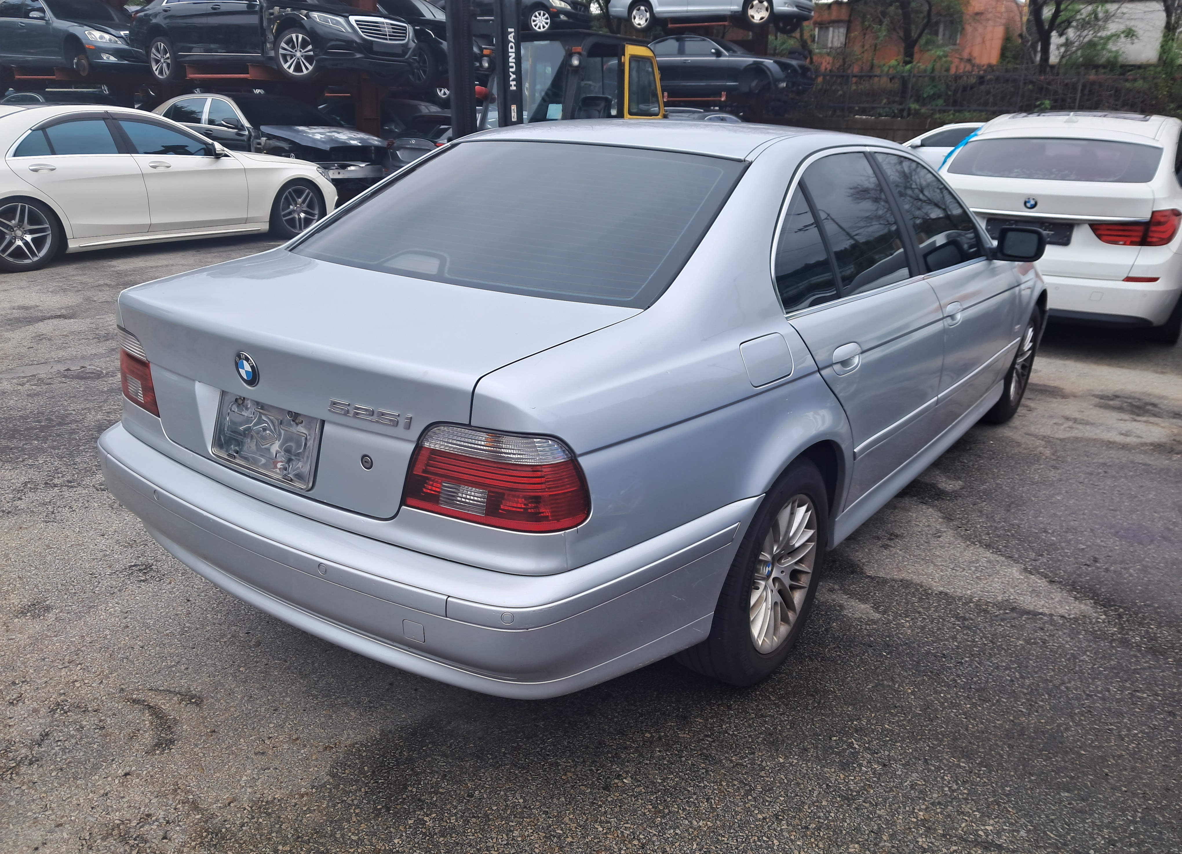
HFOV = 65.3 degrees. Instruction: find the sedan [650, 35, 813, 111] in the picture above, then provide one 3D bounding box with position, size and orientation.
[{"bbox_3d":[2.770,-8.504,21.889,5.170,1.450,1.910,14,23,33],"label":"sedan"}]

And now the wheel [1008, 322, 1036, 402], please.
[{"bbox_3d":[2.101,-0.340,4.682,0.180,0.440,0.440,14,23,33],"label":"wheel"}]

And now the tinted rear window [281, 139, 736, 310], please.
[{"bbox_3d":[-0.223,-0.613,2.535,1.250,0.090,0.720,14,49,33],"label":"tinted rear window"}]

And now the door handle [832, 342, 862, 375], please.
[{"bbox_3d":[0.671,-0.179,2.423,0.048,0.092,0.200,14,23,33],"label":"door handle"}]

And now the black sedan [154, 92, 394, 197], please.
[{"bbox_3d":[-5.510,-4.556,14.833,5.340,1.480,1.900,14,22,32],"label":"black sedan"}]

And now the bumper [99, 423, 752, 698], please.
[{"bbox_3d":[-0.560,0.207,2.346,1.770,0.335,0.840,14,23,33],"label":"bumper"}]

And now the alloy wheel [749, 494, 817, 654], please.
[{"bbox_3d":[0.453,0.373,2.495,0.180,0.440,0.440,14,23,33],"label":"alloy wheel"}]

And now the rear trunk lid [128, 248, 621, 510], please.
[{"bbox_3d":[-0.570,-0.140,2.201,1.250,0.400,0.610,14,23,33],"label":"rear trunk lid"}]

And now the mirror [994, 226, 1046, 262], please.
[{"bbox_3d":[1.616,-0.694,3.482,0.200,0.130,0.140,14,23,33],"label":"mirror"}]

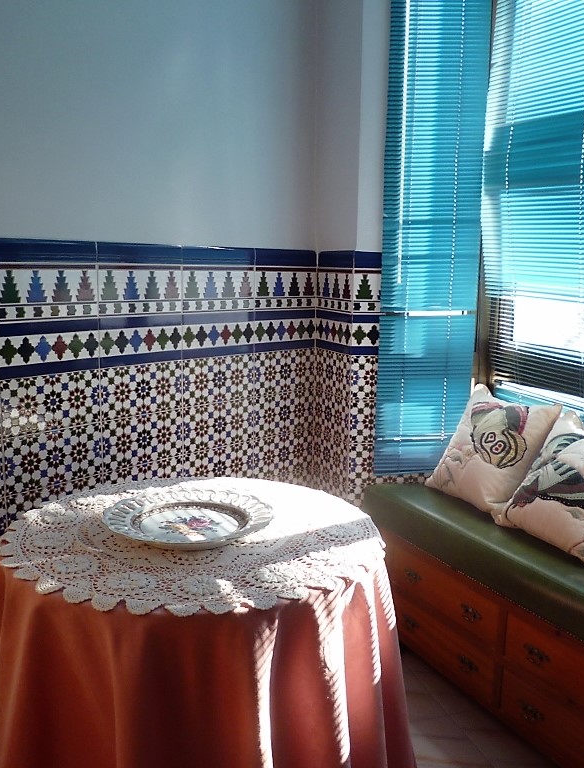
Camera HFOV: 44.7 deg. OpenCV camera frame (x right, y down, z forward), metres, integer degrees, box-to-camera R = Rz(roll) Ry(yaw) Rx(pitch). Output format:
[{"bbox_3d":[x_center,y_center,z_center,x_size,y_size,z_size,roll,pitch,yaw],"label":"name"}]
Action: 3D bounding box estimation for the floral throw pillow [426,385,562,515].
[{"bbox_3d":[0.615,0.196,2.226,0.130,0.385,0.385,35,-9,-28],"label":"floral throw pillow"}]

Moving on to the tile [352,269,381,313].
[{"bbox_3d":[0.243,-0.295,2.289,0.100,0.145,0.012,1,9,2],"label":"tile"}]

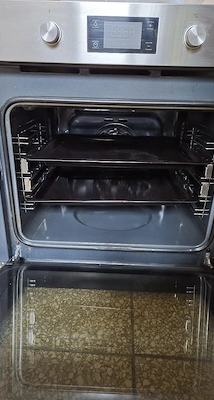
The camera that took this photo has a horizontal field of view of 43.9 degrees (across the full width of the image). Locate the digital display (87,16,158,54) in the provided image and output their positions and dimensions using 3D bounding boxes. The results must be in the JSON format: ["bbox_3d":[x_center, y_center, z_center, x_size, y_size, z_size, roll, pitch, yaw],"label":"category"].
[{"bbox_3d":[0.029,-0.299,0.485,0.128,0.056,0.010,2,23,1],"label":"digital display"}]

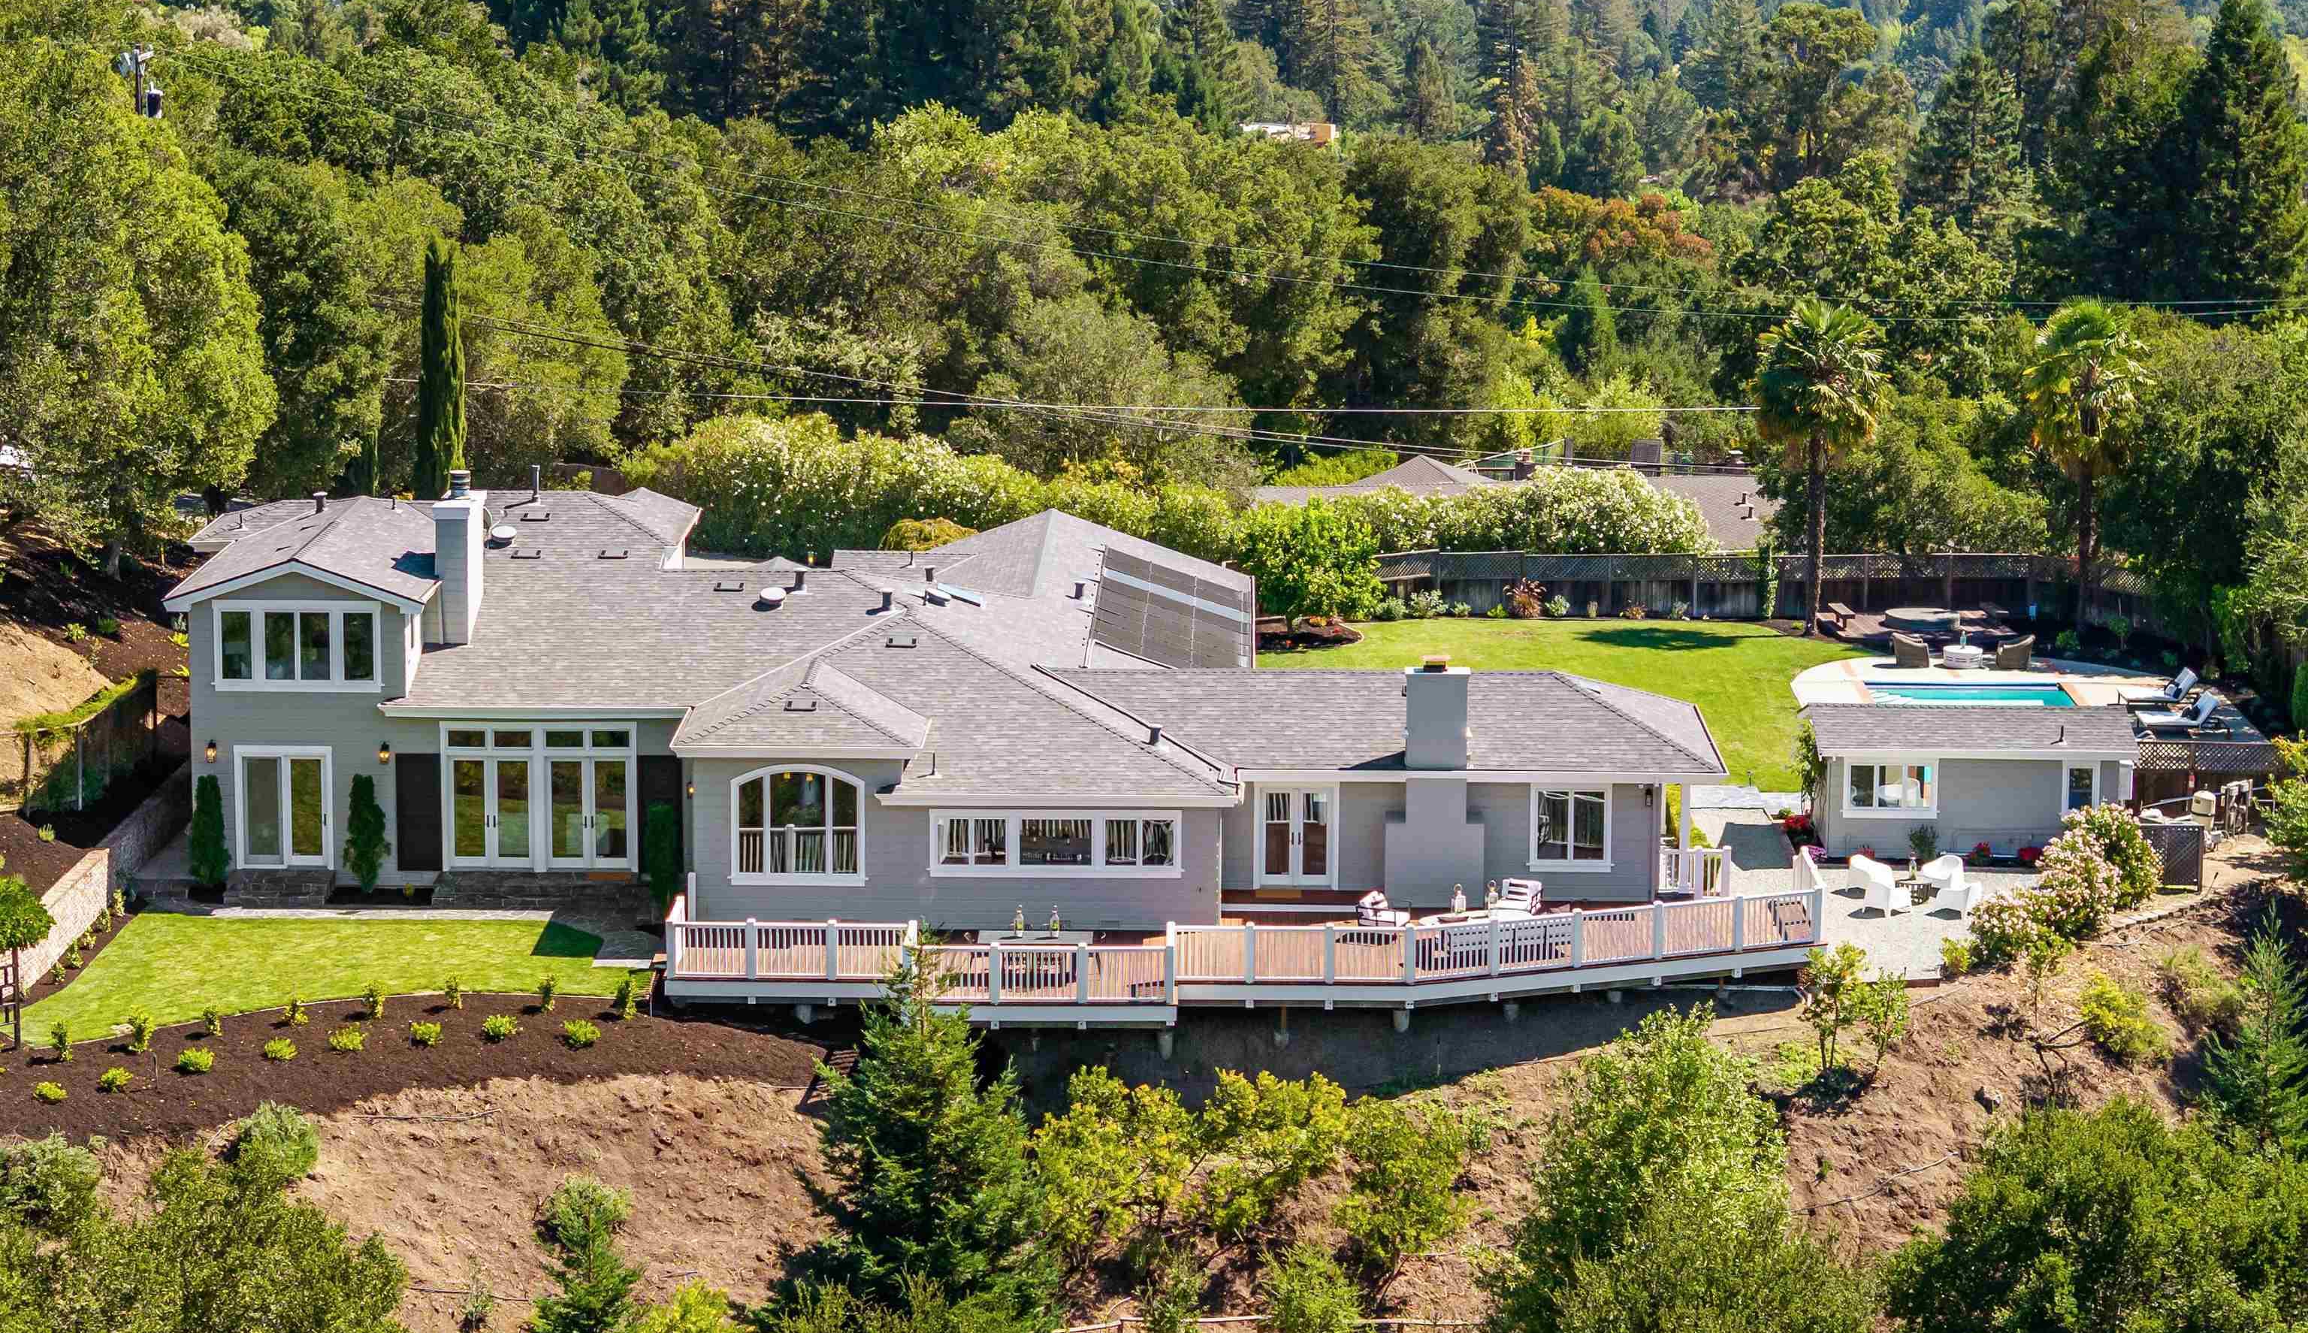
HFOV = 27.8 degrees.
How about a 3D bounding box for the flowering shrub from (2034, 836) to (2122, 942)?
[{"bbox_3d":[19.234,4.528,96.881,1.750,2.050,1.700,0,11,1],"label":"flowering shrub"}]

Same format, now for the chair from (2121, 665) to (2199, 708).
[{"bbox_3d":[25.879,0.567,119.788,2.000,0.950,0.750,0,11,1],"label":"chair"}]

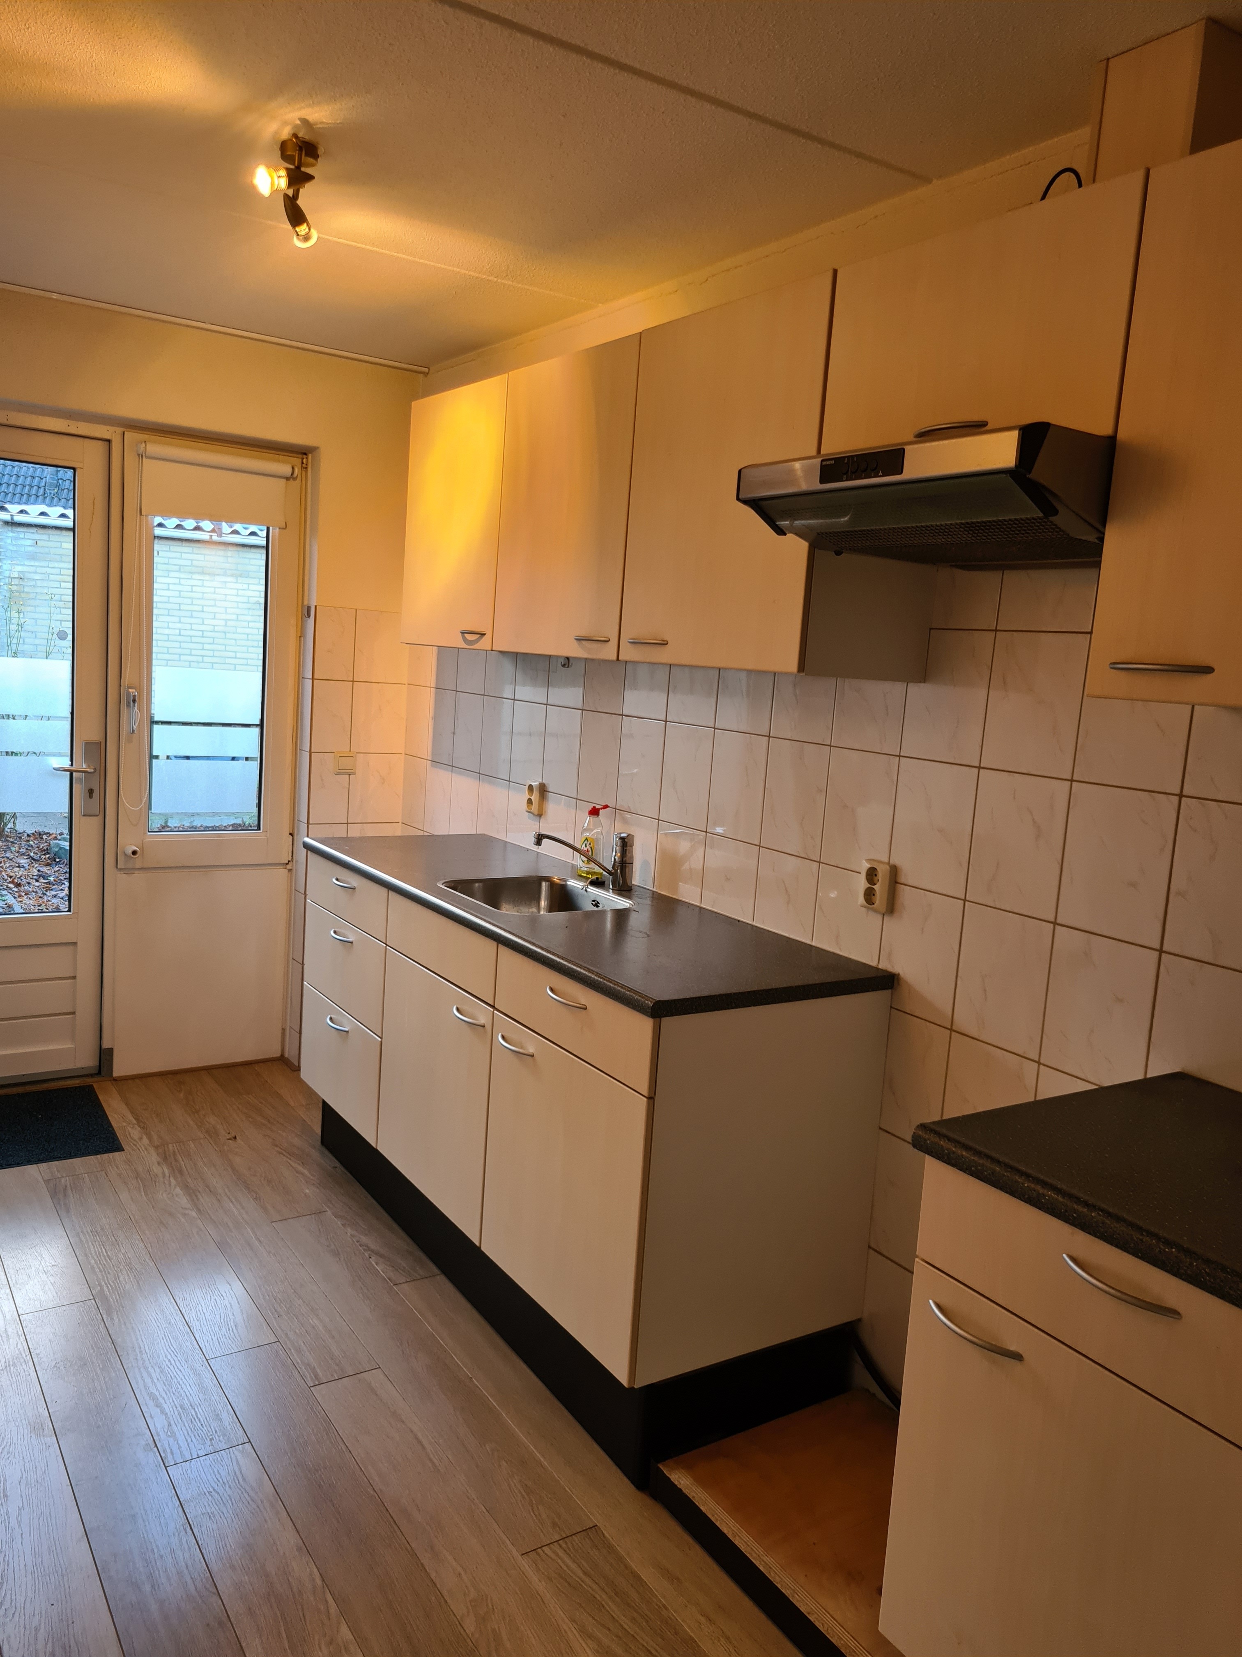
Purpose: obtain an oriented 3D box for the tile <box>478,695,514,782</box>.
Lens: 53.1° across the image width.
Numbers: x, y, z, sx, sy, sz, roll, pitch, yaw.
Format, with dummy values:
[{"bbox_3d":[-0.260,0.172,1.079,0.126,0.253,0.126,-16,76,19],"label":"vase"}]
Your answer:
[{"bbox_3d":[-0.382,-0.283,3.884,0.010,0.247,0.200,-1,10,-33],"label":"tile"}]

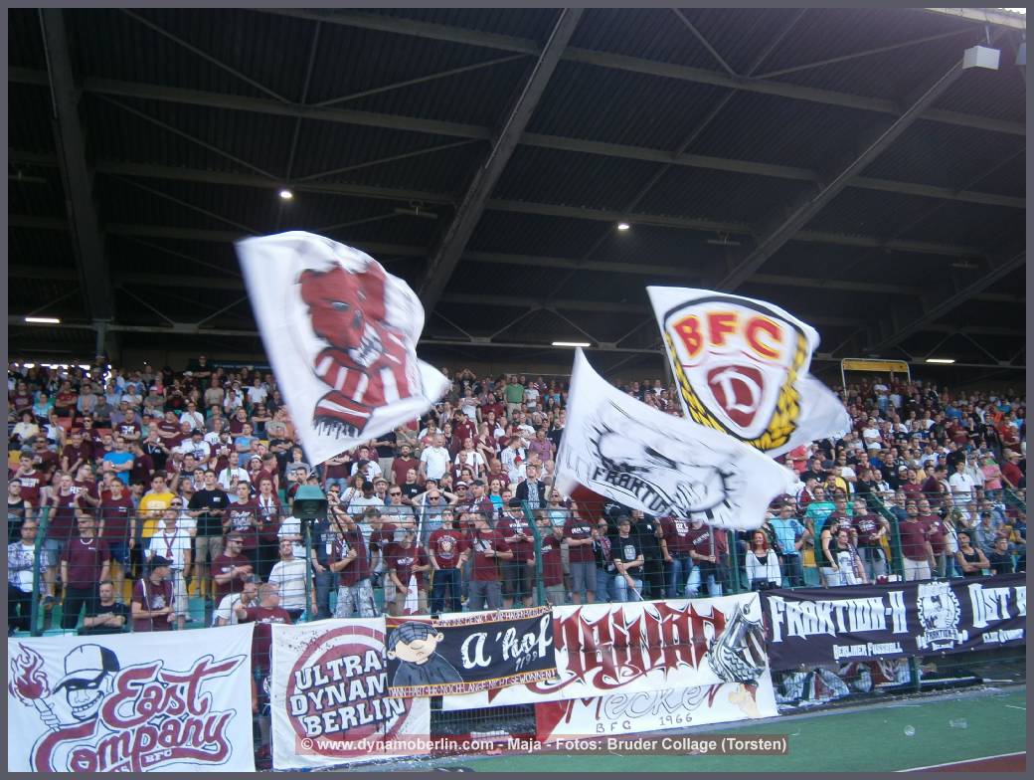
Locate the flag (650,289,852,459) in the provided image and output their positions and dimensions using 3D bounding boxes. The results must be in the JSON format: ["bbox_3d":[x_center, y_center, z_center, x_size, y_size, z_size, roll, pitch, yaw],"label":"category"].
[{"bbox_3d":[2.716,-0.204,10.900,2.200,1.850,0.700,-3,-11,3],"label":"flag"}]

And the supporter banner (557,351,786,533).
[{"bbox_3d":[1.699,0.530,10.000,2.400,1.800,0.700,-2,-11,-3],"label":"supporter banner"}]

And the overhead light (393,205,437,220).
[{"bbox_3d":[-2.468,-4.362,22.800,1.100,0.140,0.150,6,-13,-18],"label":"overhead light"}]

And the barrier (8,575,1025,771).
[{"bbox_3d":[1.042,2.951,9.903,11.520,1.380,0.200,1,-11,-19],"label":"barrier"}]

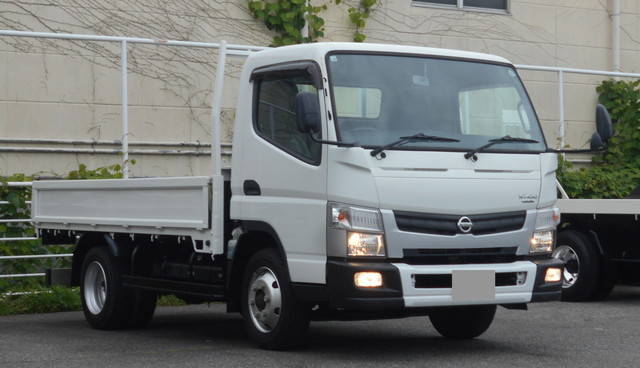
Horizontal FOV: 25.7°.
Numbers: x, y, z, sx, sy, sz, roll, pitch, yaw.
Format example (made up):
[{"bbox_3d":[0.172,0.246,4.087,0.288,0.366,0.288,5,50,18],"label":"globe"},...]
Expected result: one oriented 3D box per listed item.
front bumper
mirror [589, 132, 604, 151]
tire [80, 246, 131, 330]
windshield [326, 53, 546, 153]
[{"bbox_3d":[0.951,0.673,9.555,1.960,0.340,0.310,1,-1,-31],"label":"front bumper"},{"bbox_3d":[1.974,-0.306,10.051,0.090,0.140,0.140,-2,-3,38],"label":"mirror"},{"bbox_3d":[-1.860,0.901,12.203,0.205,0.720,0.720,1,-2,-33],"label":"tire"},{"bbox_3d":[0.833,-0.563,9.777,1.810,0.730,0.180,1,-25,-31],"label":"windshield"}]

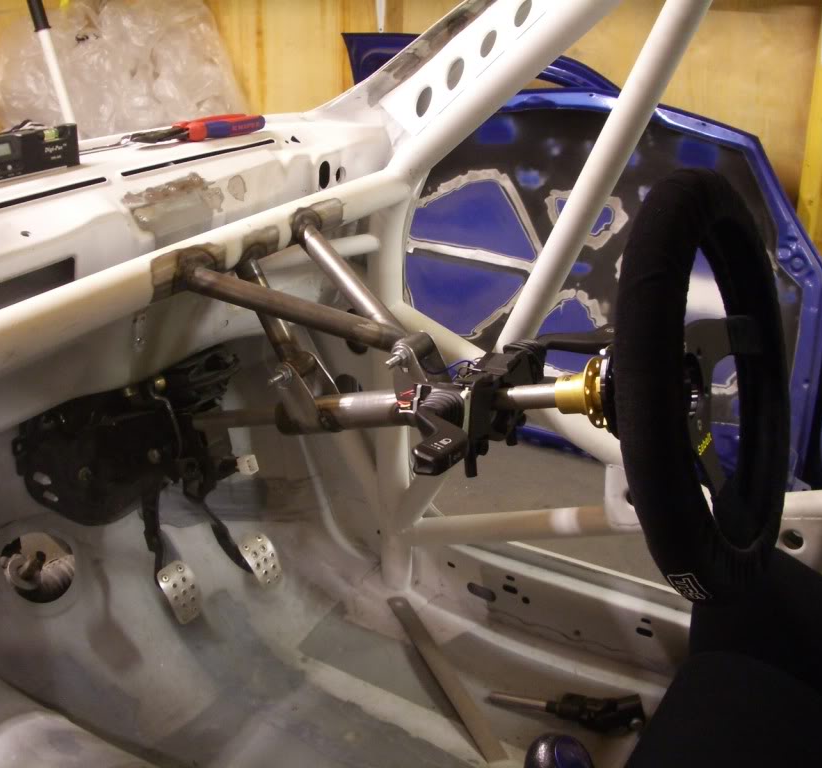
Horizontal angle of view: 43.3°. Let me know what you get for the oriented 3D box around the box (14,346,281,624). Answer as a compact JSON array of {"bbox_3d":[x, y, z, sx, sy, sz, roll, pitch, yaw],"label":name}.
[{"bbox_3d":[-0.299,0.109,1.237,0.220,0.280,0.260,12,26,27],"label":"box"}]

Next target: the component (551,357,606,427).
[{"bbox_3d":[0.151,0.008,0.900,0.048,0.062,0.062,-4,17,33],"label":"component"}]

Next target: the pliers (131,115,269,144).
[{"bbox_3d":[-0.285,-0.338,1.380,0.053,0.024,0.190,21,30,40],"label":"pliers"}]

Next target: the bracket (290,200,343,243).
[{"bbox_3d":[-0.096,-0.171,1.093,0.046,0.043,0.080,12,26,27],"label":"bracket"}]

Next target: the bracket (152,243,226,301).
[{"bbox_3d":[-0.196,-0.102,0.930,0.046,0.043,0.088,12,26,27],"label":"bracket"}]

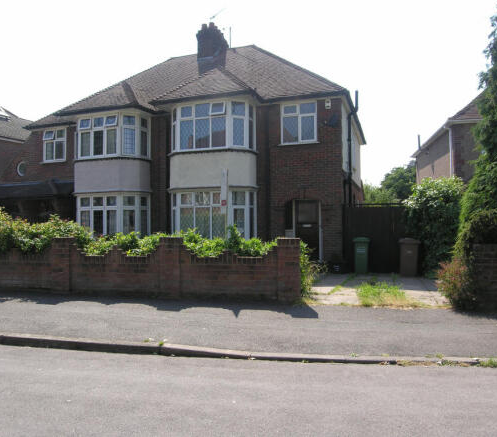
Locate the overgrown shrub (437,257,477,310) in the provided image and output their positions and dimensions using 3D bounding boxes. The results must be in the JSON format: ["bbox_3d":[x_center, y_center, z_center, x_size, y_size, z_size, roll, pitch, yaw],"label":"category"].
[{"bbox_3d":[2.767,0.867,5.350,0.480,0.700,0.460,-1,-2,20],"label":"overgrown shrub"}]

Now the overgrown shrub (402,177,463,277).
[{"bbox_3d":[5.201,0.196,11.300,1.600,2.680,1.550,-1,-2,20],"label":"overgrown shrub"}]

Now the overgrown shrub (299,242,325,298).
[{"bbox_3d":[0.967,0.775,6.200,0.420,0.860,0.500,-1,-2,20],"label":"overgrown shrub"}]

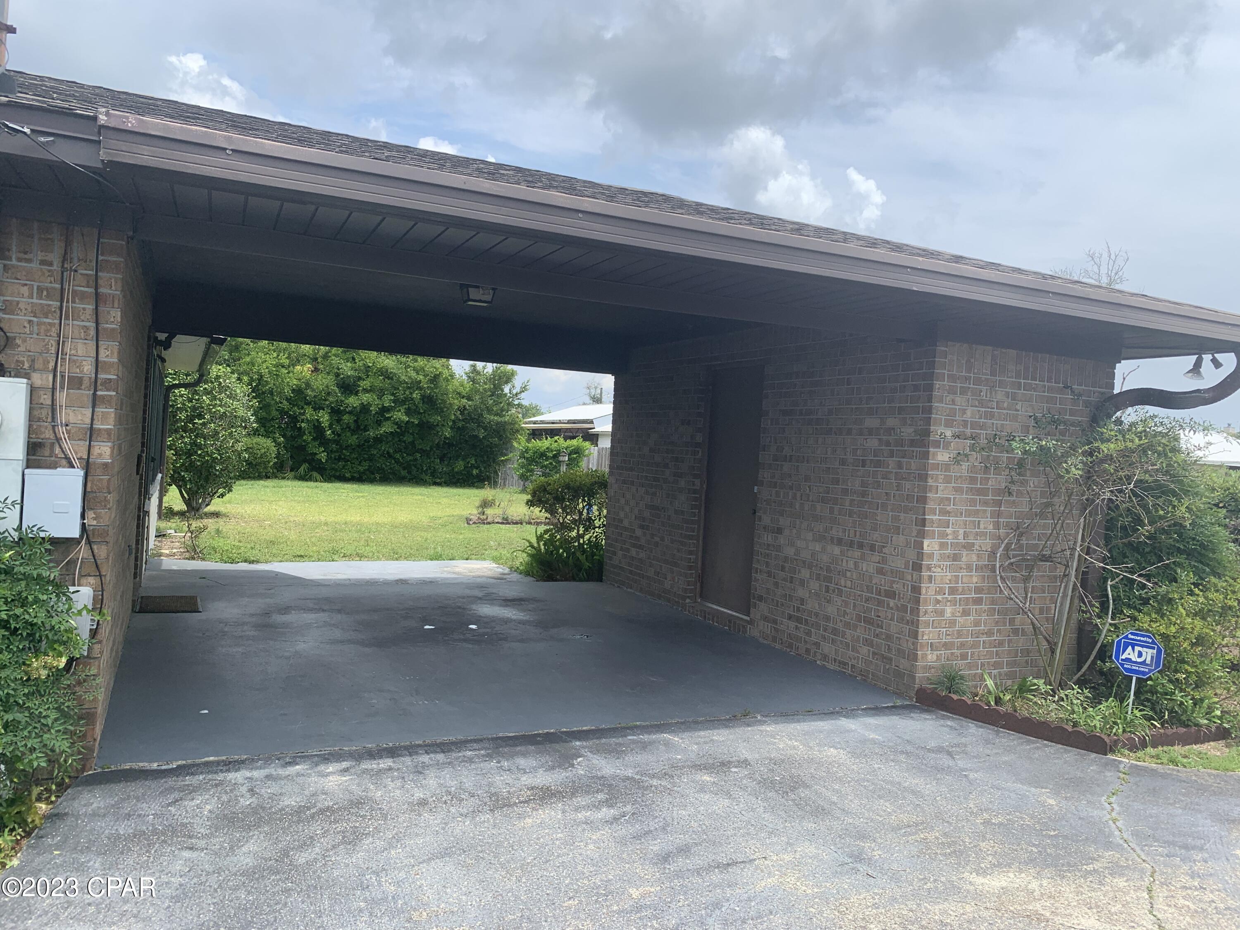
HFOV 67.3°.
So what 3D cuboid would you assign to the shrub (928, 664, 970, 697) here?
[{"bbox_3d":[1.956,1.282,5.540,0.240,0.180,0.220,3,1,-24],"label":"shrub"}]

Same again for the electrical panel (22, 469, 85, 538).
[{"bbox_3d":[-2.229,0.149,3.670,0.200,0.265,0.090,3,1,-24],"label":"electrical panel"}]

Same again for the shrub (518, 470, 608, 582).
[{"bbox_3d":[-0.595,0.650,10.500,1.120,1.220,1.100,3,1,-24],"label":"shrub"}]

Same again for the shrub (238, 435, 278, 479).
[{"bbox_3d":[-10.155,-0.203,26.000,1.250,1.250,1.200,3,1,-24],"label":"shrub"}]

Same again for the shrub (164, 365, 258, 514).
[{"bbox_3d":[-6.699,-0.401,15.100,1.600,2.400,1.600,3,1,-24],"label":"shrub"}]

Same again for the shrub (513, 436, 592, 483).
[{"bbox_3d":[-2.096,-0.106,29.000,2.500,1.550,1.900,3,1,-24],"label":"shrub"}]

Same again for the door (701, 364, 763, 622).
[{"bbox_3d":[0.952,0.205,7.728,0.080,2.030,0.860,3,1,-24],"label":"door"}]

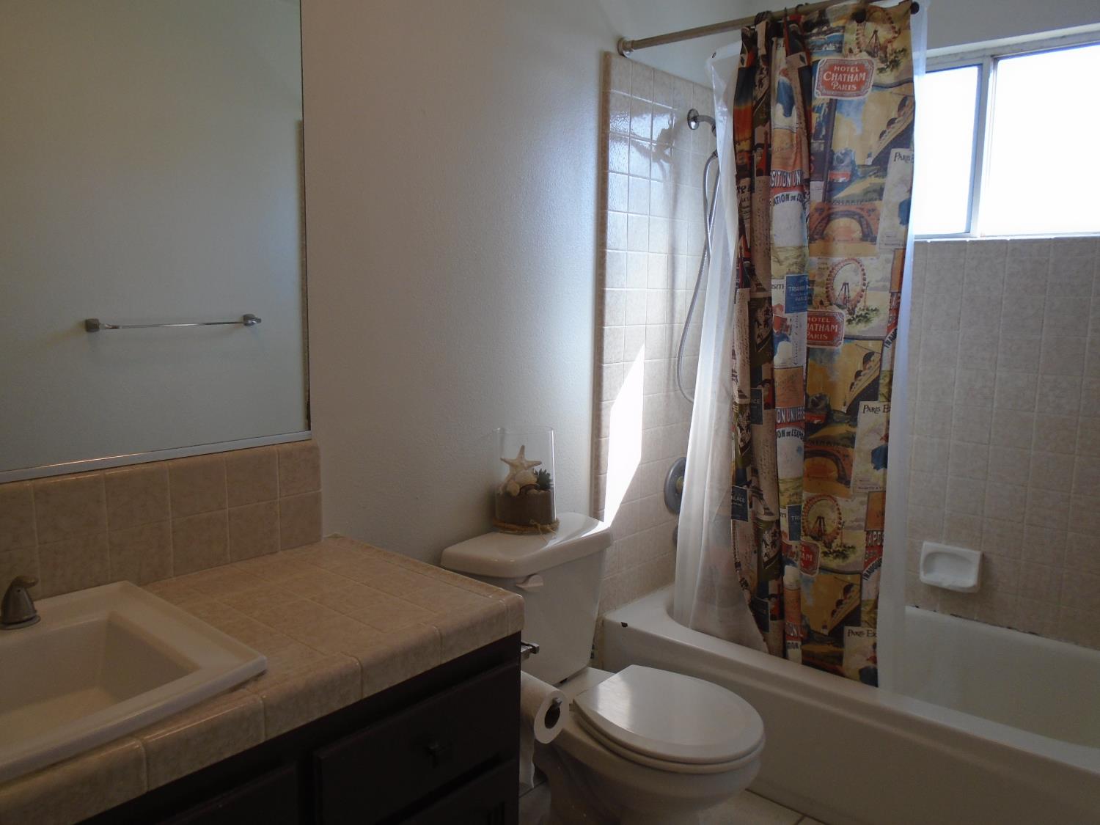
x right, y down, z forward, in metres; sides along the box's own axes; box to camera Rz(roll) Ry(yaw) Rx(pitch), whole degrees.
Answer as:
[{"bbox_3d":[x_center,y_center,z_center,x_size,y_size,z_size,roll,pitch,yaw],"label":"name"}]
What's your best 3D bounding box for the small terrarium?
[{"bbox_3d":[-0.063,0.170,2.130,0.166,0.248,0.166,1,8,0],"label":"small terrarium"}]

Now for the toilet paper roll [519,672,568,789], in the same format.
[{"bbox_3d":[-0.035,0.586,1.556,0.105,0.165,0.098,8,10,41],"label":"toilet paper roll"}]

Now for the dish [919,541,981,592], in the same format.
[{"bbox_3d":[1.231,0.475,2.554,0.167,0.115,0.060,8,10,41],"label":"dish"}]

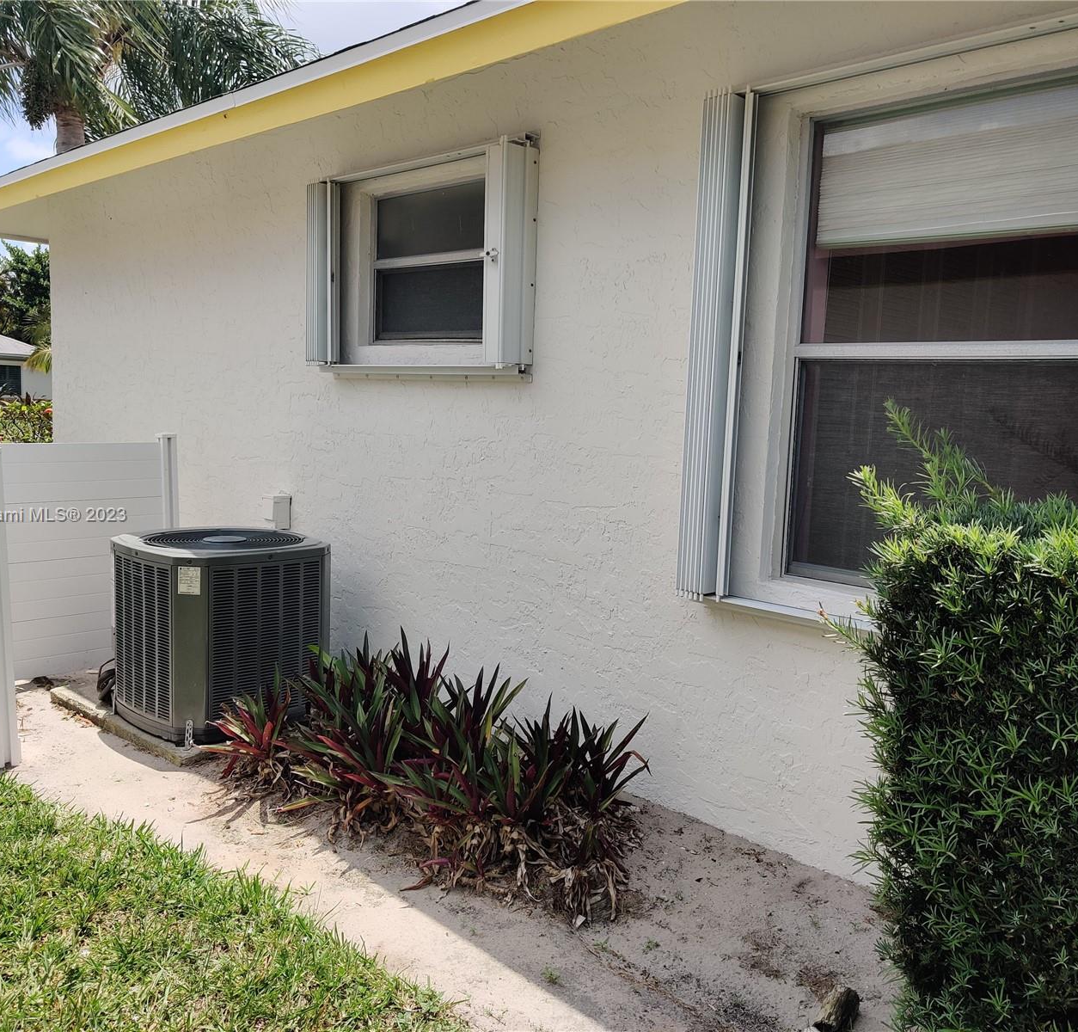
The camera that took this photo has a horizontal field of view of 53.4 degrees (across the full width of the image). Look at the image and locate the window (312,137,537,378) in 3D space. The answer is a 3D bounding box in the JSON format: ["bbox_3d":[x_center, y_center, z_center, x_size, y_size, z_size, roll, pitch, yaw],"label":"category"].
[{"bbox_3d":[-0.546,-1.063,4.634,0.202,0.861,1.387,-5,10,-43],"label":"window"}]

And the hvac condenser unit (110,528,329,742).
[{"bbox_3d":[-1.359,0.467,4.613,0.728,0.722,0.728,-5,10,-43],"label":"hvac condenser unit"}]

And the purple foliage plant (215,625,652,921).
[{"bbox_3d":[-0.348,0.780,3.661,0.780,0.520,1.647,-5,10,-43],"label":"purple foliage plant"}]

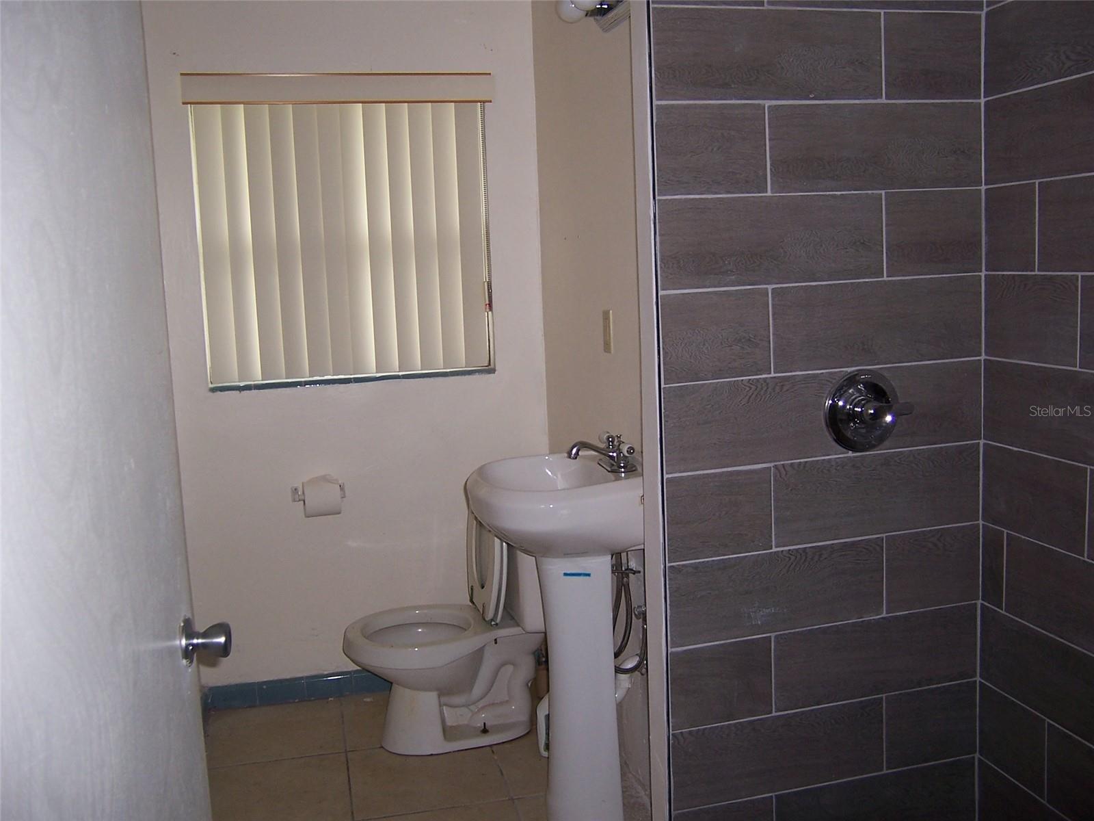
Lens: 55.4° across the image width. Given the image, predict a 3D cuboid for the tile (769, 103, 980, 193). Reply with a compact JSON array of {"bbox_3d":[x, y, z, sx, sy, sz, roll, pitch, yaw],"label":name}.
[{"bbox_3d":[0.693,-0.550,2.183,0.517,0.179,0.010,-4,7,-16],"label":"tile"}]

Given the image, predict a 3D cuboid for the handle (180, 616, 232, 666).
[{"bbox_3d":[-0.457,0.310,1.400,0.064,0.065,0.065,-3,7,-4],"label":"handle"}]

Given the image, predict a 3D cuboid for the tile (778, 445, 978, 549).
[{"bbox_3d":[0.725,0.182,2.275,0.517,0.179,0.010,-4,7,-16],"label":"tile"}]

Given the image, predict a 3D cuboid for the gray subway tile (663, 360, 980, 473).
[{"bbox_3d":[0.586,0.010,2.170,0.721,0.174,0.010,-4,8,-13],"label":"gray subway tile"}]

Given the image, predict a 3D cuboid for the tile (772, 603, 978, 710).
[{"bbox_3d":[0.737,0.547,2.319,0.517,0.179,0.010,-4,7,-16],"label":"tile"}]

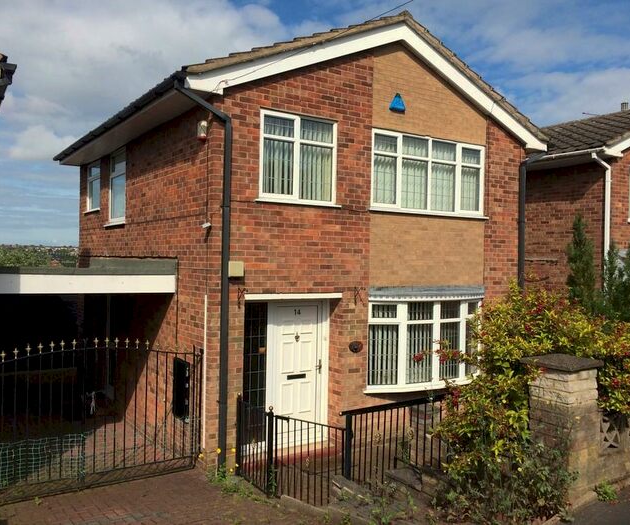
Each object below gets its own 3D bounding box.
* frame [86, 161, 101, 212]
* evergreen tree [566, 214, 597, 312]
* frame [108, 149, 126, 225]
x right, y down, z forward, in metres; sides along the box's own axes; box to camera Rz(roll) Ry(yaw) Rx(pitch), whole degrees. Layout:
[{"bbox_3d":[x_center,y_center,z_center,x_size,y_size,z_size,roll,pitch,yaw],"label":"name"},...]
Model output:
[{"bbox_3d":[-4.336,-1.486,11.513,0.120,0.940,1.020,1,1,-34],"label":"frame"},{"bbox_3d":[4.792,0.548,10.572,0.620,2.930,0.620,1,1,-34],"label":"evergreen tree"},{"bbox_3d":[-3.411,-1.303,10.145,0.120,1.240,1.010,1,1,-34],"label":"frame"}]

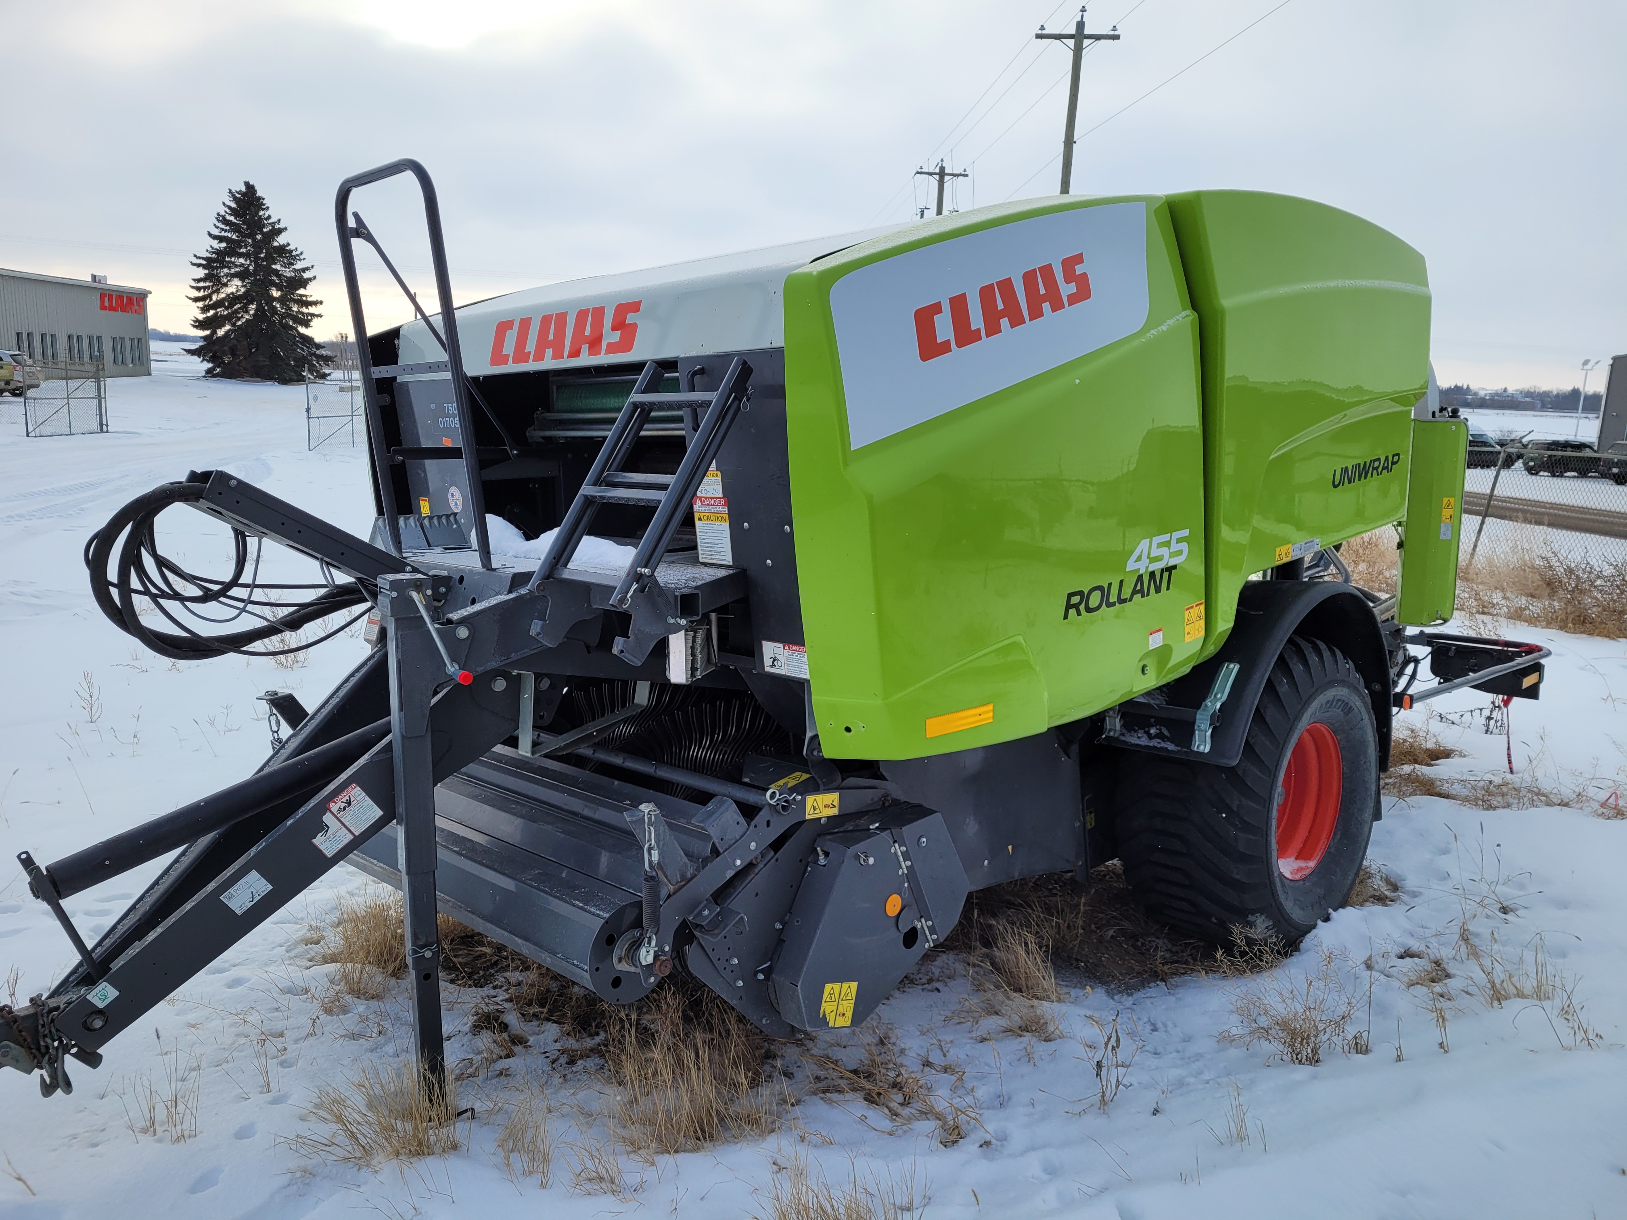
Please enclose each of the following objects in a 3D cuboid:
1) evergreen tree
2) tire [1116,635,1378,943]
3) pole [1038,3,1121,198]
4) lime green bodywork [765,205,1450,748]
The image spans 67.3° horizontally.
[{"bbox_3d":[-32.765,-19.284,72.000,8.300,11.700,8.300,-2,12,-24],"label":"evergreen tree"},{"bbox_3d":[1.710,0.696,4.776,1.180,1.180,0.600,-9,10,-43],"label":"tire"},{"bbox_3d":[6.828,-10.057,33.648,2.350,12.200,0.350,3,11,2],"label":"pole"},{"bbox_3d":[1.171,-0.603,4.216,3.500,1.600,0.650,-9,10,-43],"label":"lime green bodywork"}]

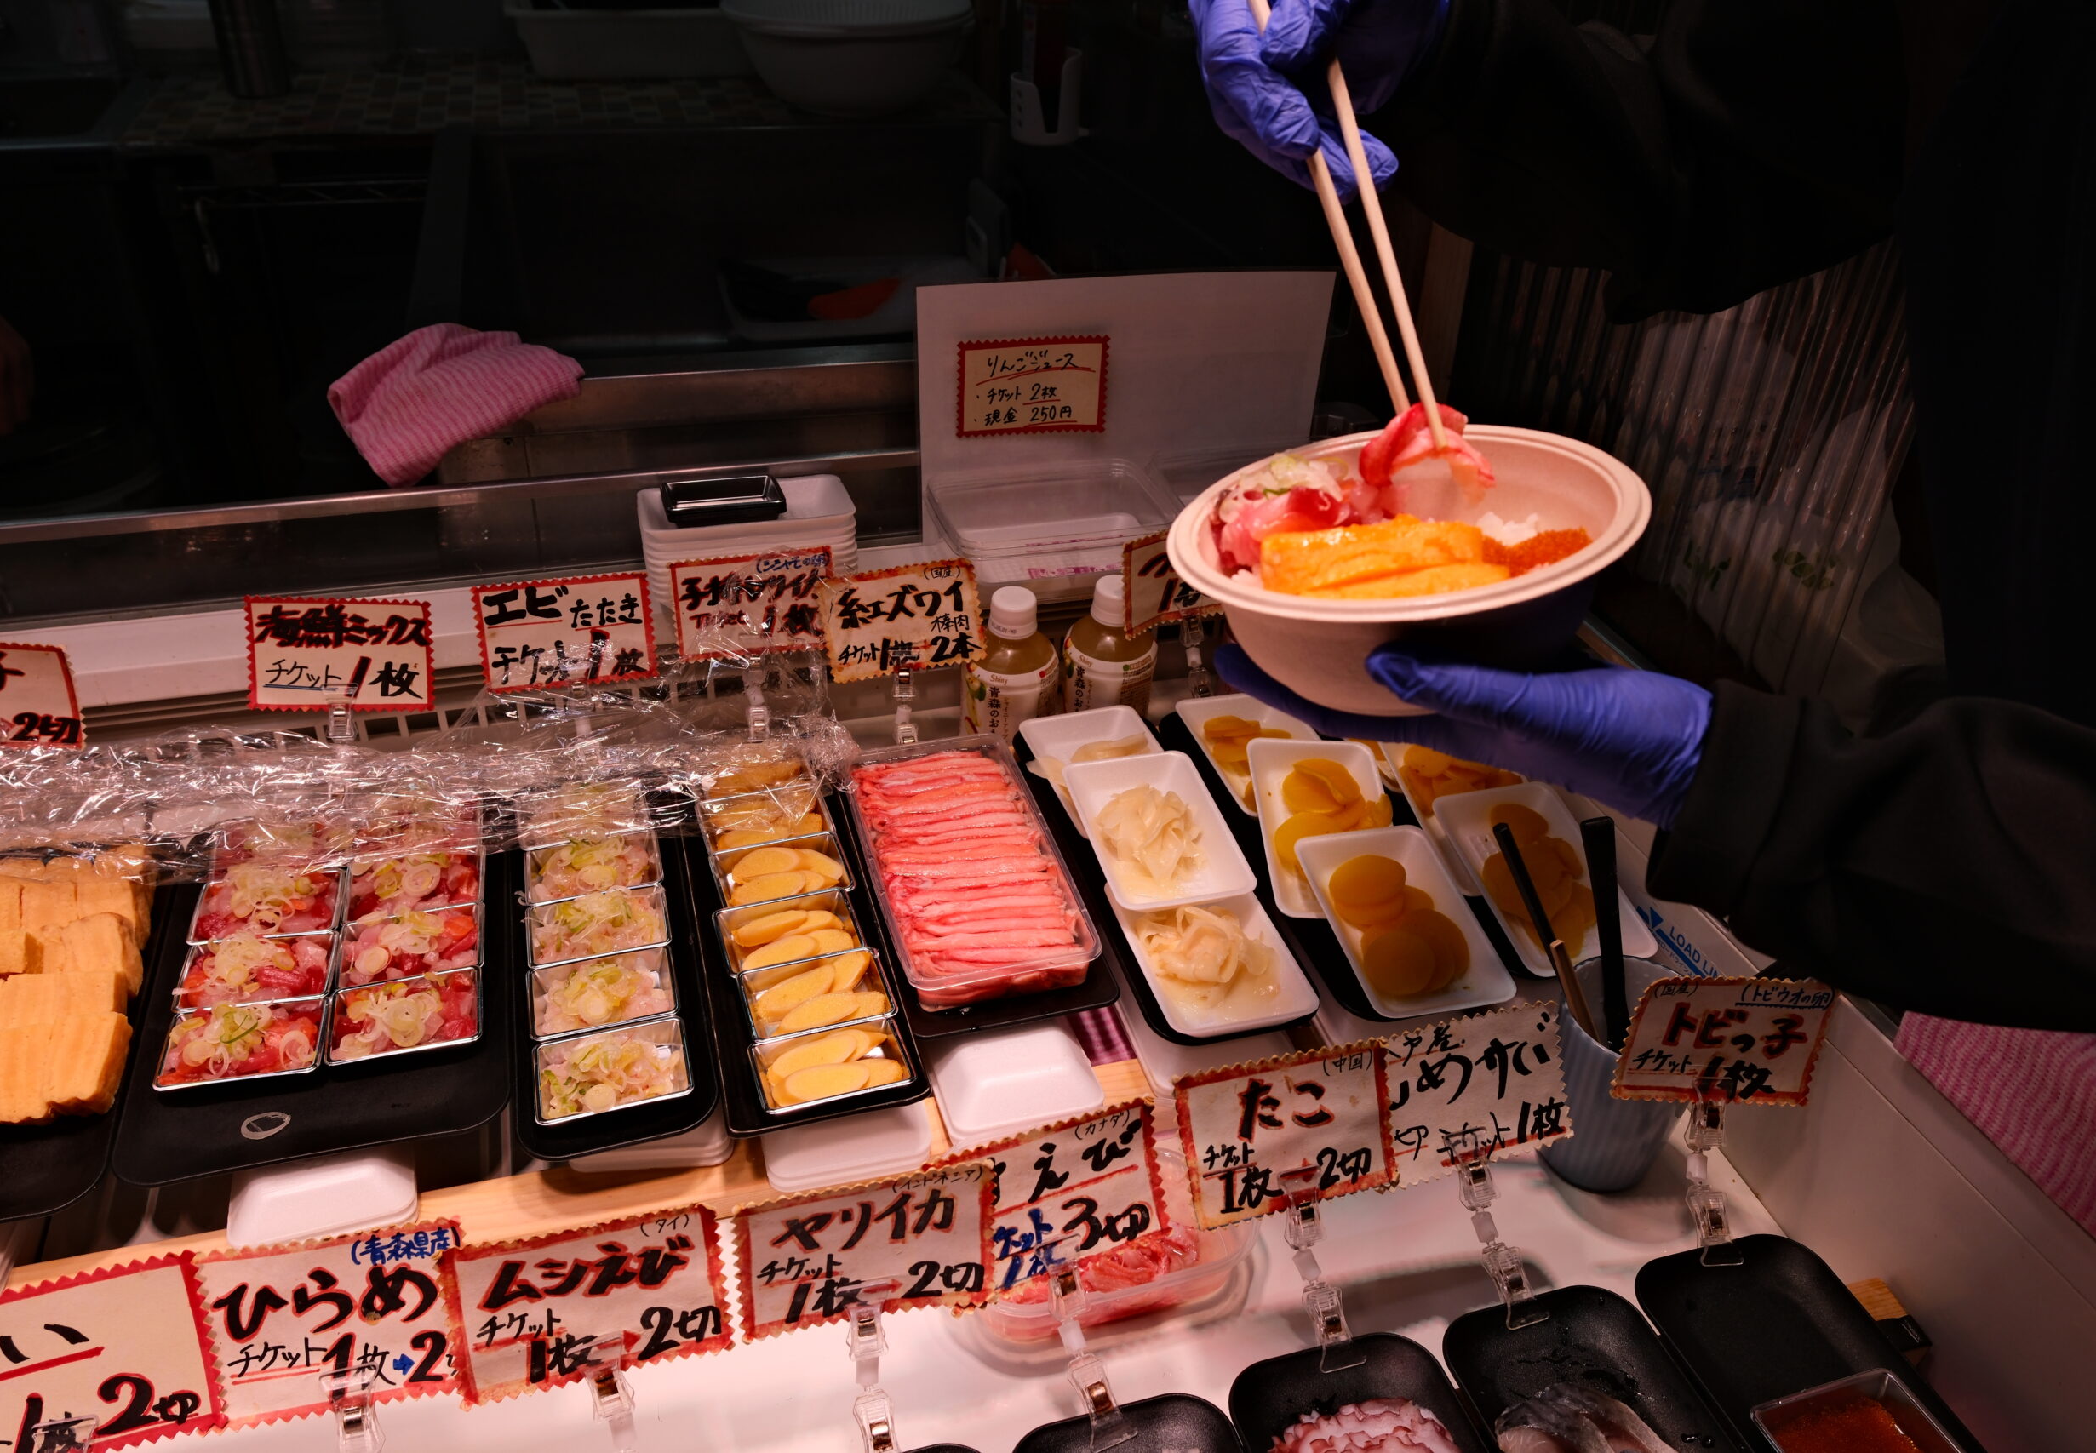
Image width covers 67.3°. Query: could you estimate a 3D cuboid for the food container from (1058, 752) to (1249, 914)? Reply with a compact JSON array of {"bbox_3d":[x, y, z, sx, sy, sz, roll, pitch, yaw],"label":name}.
[{"bbox_3d":[0.060,0.066,0.878,0.077,0.026,0.138,-7,32,-10],"label":"food container"}]

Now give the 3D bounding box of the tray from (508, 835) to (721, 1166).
[{"bbox_3d":[-0.231,0.122,0.817,0.097,0.019,0.288,-7,34,-15],"label":"tray"}]

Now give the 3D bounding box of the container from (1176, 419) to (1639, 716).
[{"bbox_3d":[0.149,-0.060,0.651,0.190,0.064,0.190,-10,28,5],"label":"container"}]

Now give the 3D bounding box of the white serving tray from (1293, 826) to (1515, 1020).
[{"bbox_3d":[0.185,0.110,0.838,0.077,0.026,0.138,-7,32,-7],"label":"white serving tray"}]

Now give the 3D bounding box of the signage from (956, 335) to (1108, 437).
[{"bbox_3d":[-0.009,-0.228,1.060,0.102,0.067,0.003,-4,32,-8],"label":"signage"}]

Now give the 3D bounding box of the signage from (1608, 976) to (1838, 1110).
[{"bbox_3d":[0.314,0.147,0.730,0.094,0.063,0.003,3,19,-8],"label":"signage"}]

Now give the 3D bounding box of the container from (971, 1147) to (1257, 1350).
[{"bbox_3d":[0.026,0.244,0.740,0.137,0.042,0.082,-7,34,-15],"label":"container"}]

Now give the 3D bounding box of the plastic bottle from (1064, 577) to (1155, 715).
[{"bbox_3d":[0.042,-0.027,1.056,0.063,0.150,0.063,2,33,-2],"label":"plastic bottle"}]

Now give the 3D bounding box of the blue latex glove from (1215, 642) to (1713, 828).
[{"bbox_3d":[0.164,-0.005,0.650,0.195,0.070,0.095,13,35,15],"label":"blue latex glove"}]

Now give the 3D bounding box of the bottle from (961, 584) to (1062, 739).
[{"bbox_3d":[-0.024,-0.018,1.036,0.063,0.150,0.063,2,33,-2],"label":"bottle"}]

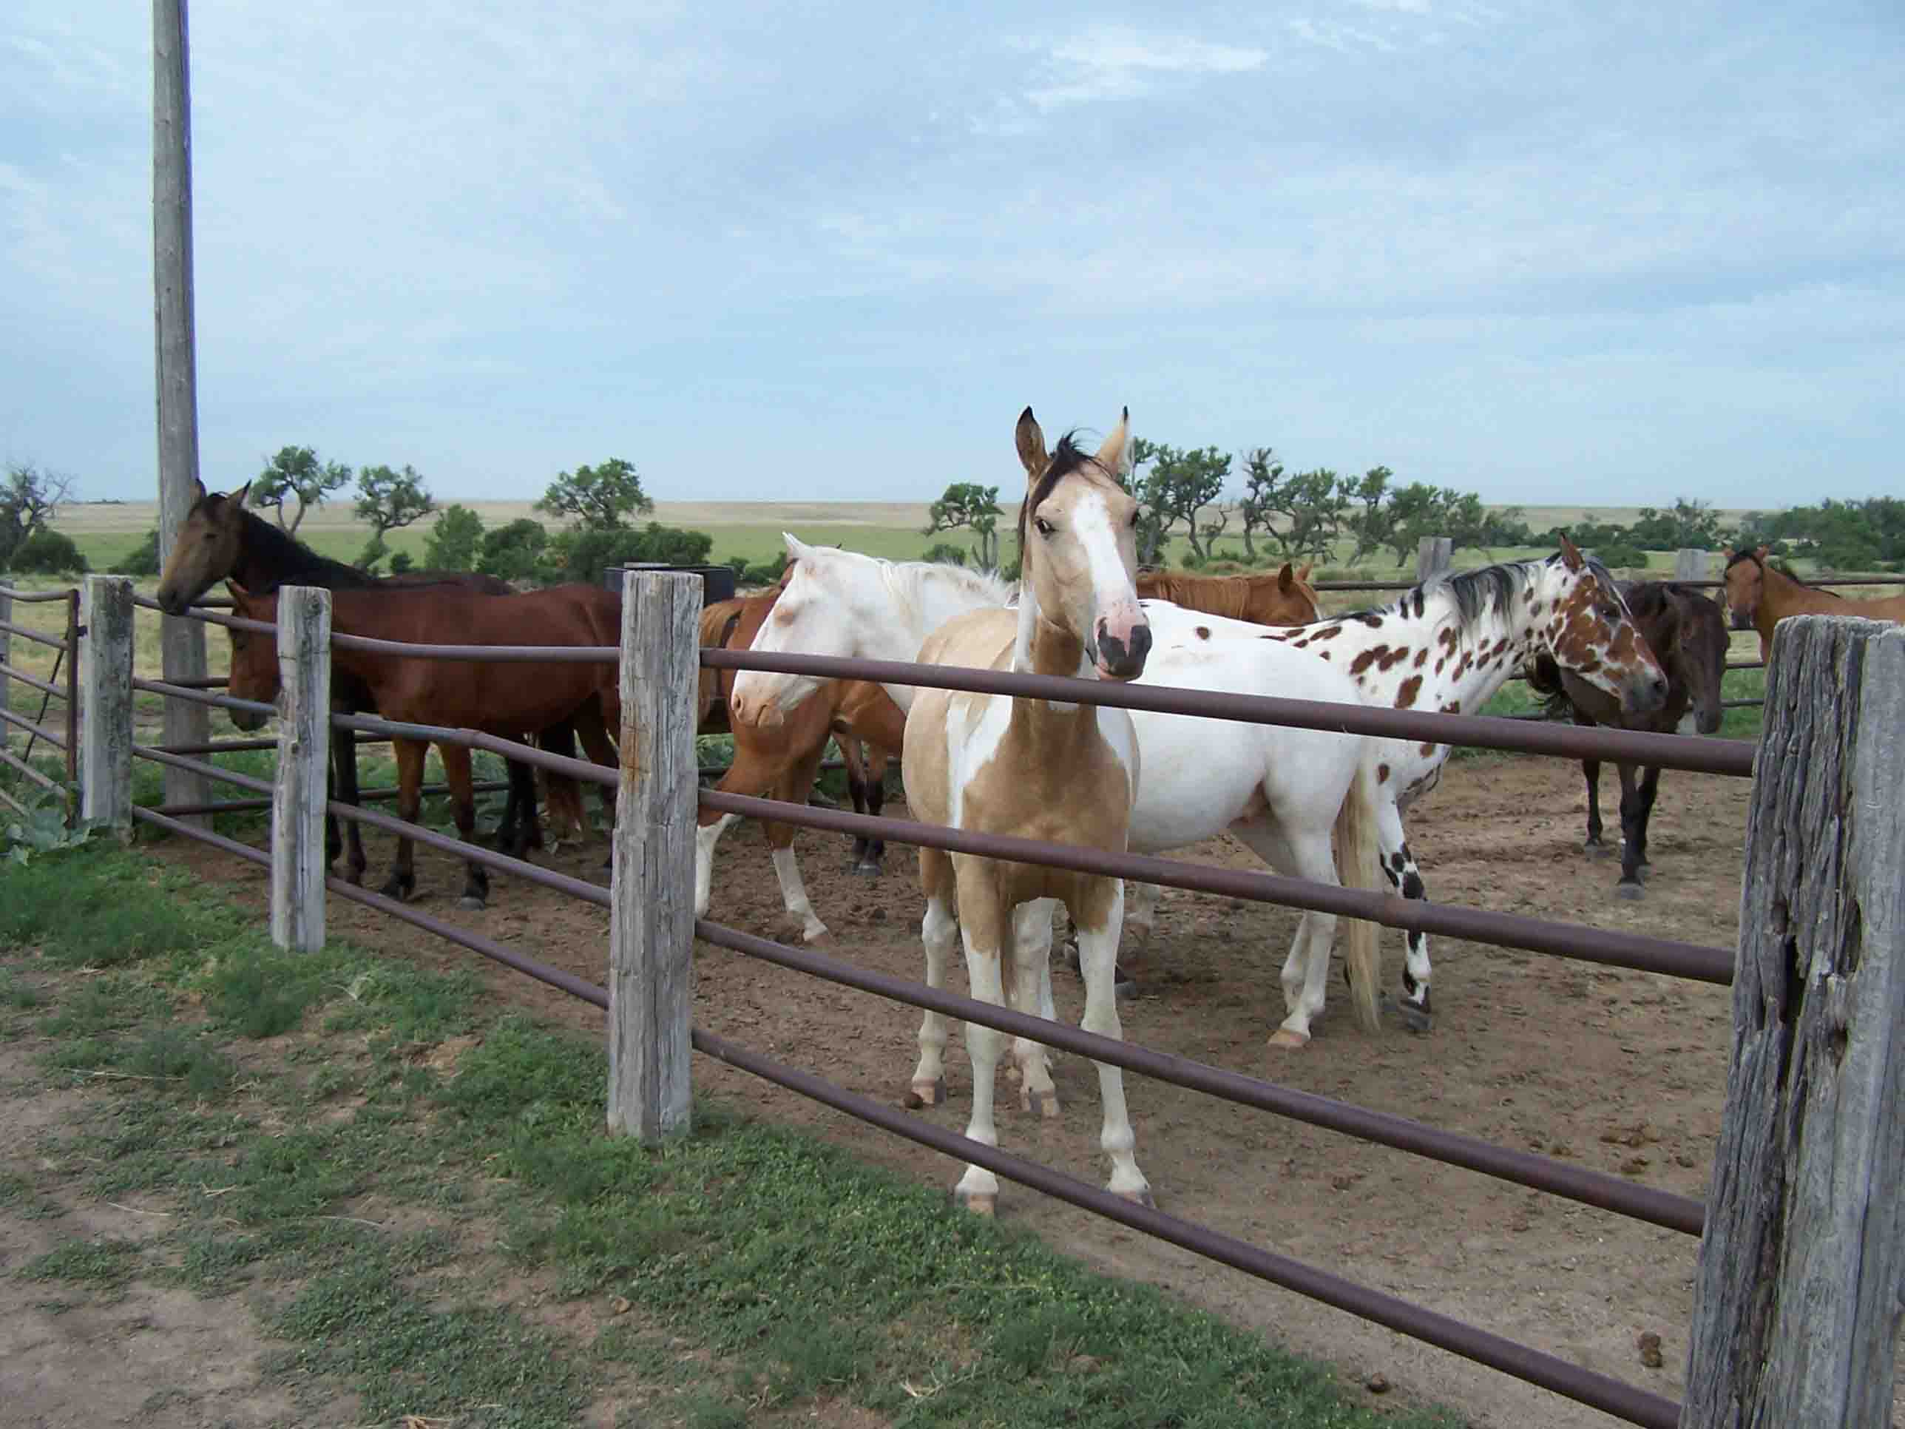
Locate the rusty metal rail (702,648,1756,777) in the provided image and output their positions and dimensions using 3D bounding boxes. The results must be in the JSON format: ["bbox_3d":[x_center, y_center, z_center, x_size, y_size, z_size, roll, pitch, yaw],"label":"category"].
[{"bbox_3d":[0.342,-0.042,4.779,0.058,0.058,3.129,-5,8,-42],"label":"rusty metal rail"}]

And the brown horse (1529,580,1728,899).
[{"bbox_3d":[3.414,0.044,10.714,0.580,1.500,2.000,1,6,3],"label":"brown horse"}]

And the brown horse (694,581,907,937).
[{"bbox_3d":[0.199,0.161,9.016,2.400,1.550,0.580,0,6,-5],"label":"brown horse"}]

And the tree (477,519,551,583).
[{"bbox_3d":[-13.027,-4.801,61.902,2.150,1.977,2.000,1,6,0],"label":"tree"}]

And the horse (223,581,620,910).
[{"bbox_3d":[-2.287,0.101,9.363,2.000,1.440,0.580,-2,6,-22],"label":"horse"}]

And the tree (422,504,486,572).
[{"bbox_3d":[-15.507,-5.401,64.889,1.950,2.256,1.850,1,6,0],"label":"tree"}]

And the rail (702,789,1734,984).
[{"bbox_3d":[0.323,0.341,4.779,0.058,0.058,3.099,-5,7,-42],"label":"rail"}]

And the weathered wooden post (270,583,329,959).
[{"bbox_3d":[-2.760,0.239,8.823,0.180,1.563,0.230,-3,7,-37],"label":"weathered wooden post"}]

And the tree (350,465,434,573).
[{"bbox_3d":[-17.614,-6.247,66.000,2.583,3.335,2.325,0,6,0],"label":"tree"}]

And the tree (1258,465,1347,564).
[{"bbox_3d":[12.429,-7.031,74.000,3.107,3.371,2.796,0,6,0],"label":"tree"}]

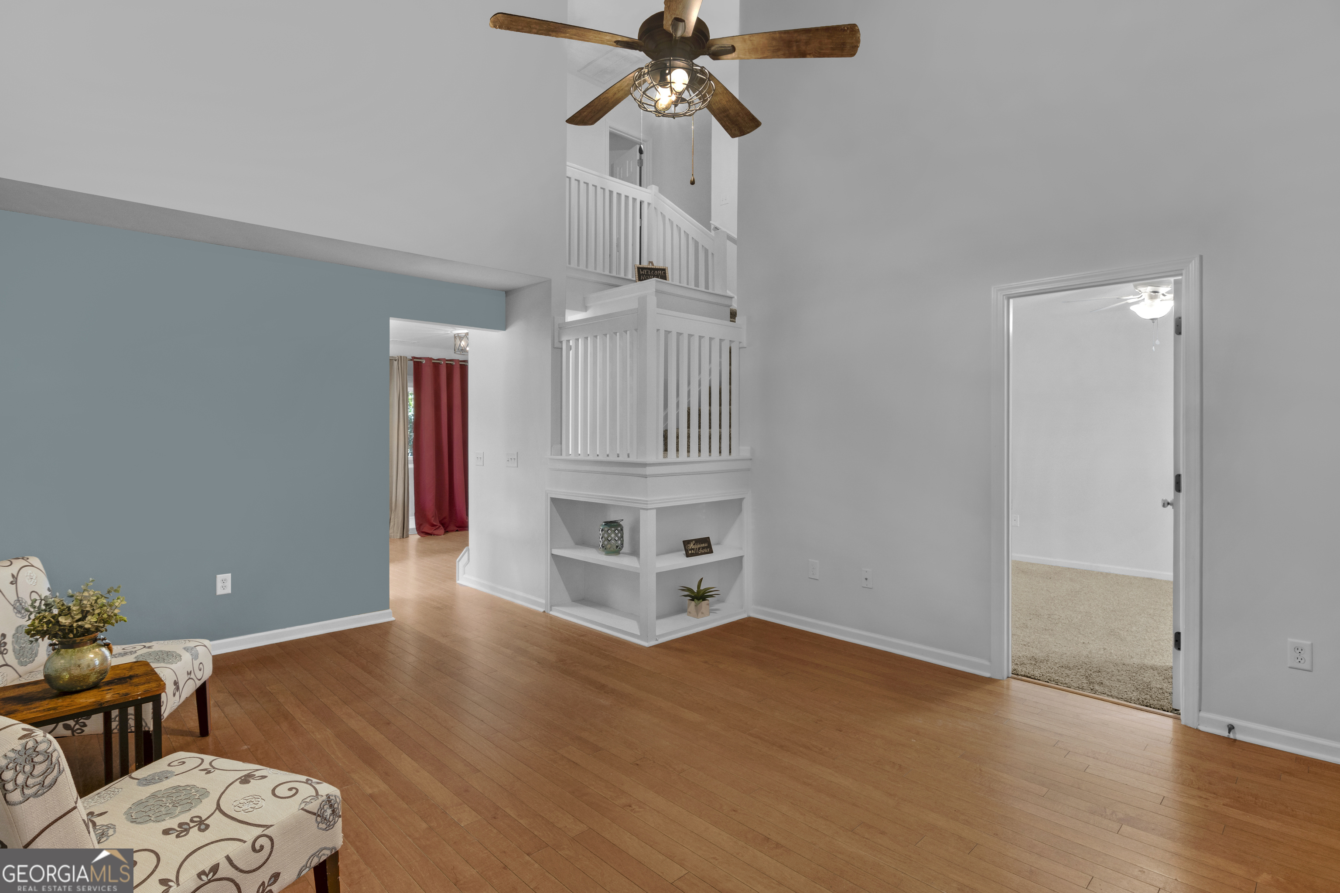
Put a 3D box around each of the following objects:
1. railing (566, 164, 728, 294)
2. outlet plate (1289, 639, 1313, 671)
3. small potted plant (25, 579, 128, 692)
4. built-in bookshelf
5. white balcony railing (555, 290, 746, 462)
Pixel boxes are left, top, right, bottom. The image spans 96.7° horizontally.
[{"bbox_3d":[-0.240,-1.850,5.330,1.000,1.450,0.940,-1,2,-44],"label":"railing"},{"bbox_3d":[2.563,0.850,2.420,0.072,0.117,0.012,1,2,42],"label":"outlet plate"},{"bbox_3d":[-1.745,0.545,1.755,0.235,0.320,0.235,1,2,45],"label":"small potted plant"},{"bbox_3d":[-0.164,0.775,4.270,0.950,0.880,1.050,-1,2,-44],"label":"built-in bookshelf"},{"bbox_3d":[-0.143,-0.440,4.260,0.890,1.030,0.920,-1,2,-44],"label":"white balcony railing"}]

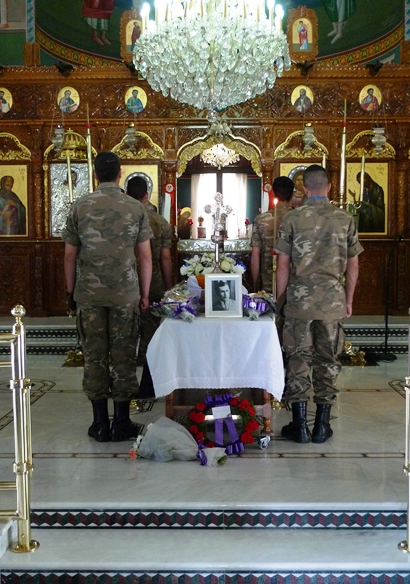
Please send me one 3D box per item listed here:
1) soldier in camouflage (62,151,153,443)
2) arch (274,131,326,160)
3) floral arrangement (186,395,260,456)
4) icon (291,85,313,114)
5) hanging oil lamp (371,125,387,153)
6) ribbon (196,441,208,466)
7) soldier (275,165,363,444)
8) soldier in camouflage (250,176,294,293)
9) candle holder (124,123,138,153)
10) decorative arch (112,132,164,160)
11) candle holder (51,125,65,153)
[{"bbox_3d":[-0.616,0.025,4.397,0.565,1.802,0.350,0,4,1],"label":"soldier in camouflage"},{"bbox_3d":[1.233,-1.885,8.885,0.680,0.374,0.100,0,4,1],"label":"arch"},{"bbox_3d":[0.104,0.790,4.163,0.440,0.355,0.120,0,-10,1],"label":"floral arrangement"},{"bbox_3d":[1.224,-2.413,8.658,0.281,0.339,0.030,0,4,1],"label":"icon"},{"bbox_3d":[2.068,-1.815,8.213,0.181,0.337,0.180,0,4,1],"label":"hanging oil lamp"},{"bbox_3d":[-0.015,0.898,3.892,0.070,0.125,0.100,0,4,1],"label":"ribbon"},{"bbox_3d":[0.716,0.066,4.354,0.550,1.713,0.350,0,4,1],"label":"soldier"},{"bbox_3d":[0.644,-0.032,5.607,0.540,1.779,0.320,0,4,1],"label":"soldier in camouflage"},{"bbox_3d":[-0.889,-1.865,8.391,0.164,0.329,0.160,0,4,1],"label":"candle holder"},{"bbox_3d":[-0.860,-1.879,8.915,0.678,0.363,0.100,0,4,1],"label":"decorative arch"},{"bbox_3d":[-1.783,-1.862,8.403,0.165,0.330,0.160,0,4,1],"label":"candle holder"}]

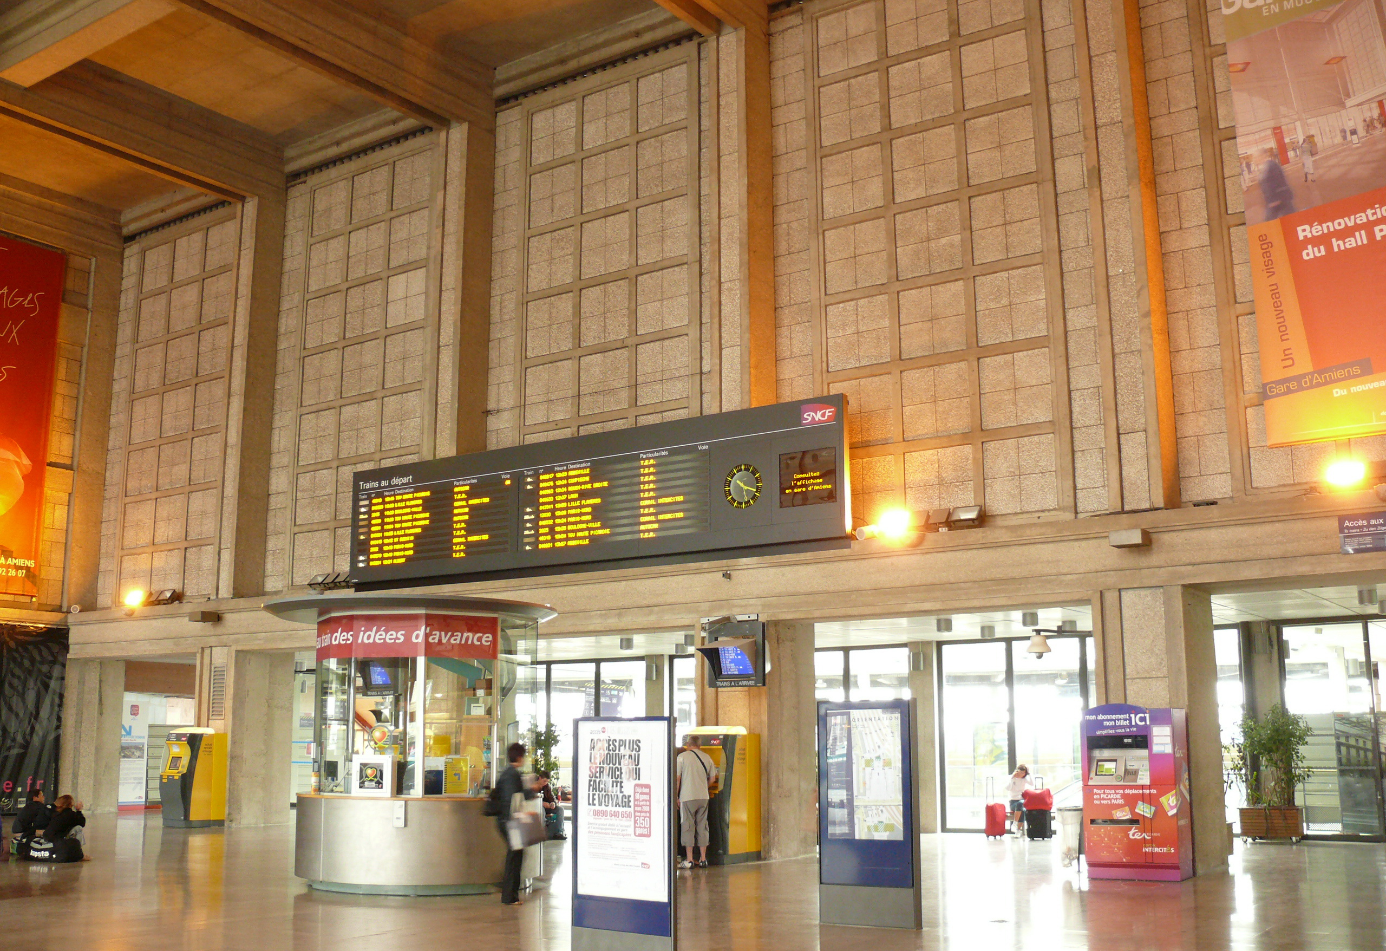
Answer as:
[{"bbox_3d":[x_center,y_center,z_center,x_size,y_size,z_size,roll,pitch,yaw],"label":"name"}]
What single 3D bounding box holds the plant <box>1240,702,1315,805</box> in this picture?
[{"bbox_3d":[8.894,4.312,21.509,1.000,1.620,0.850,-8,-13,34],"label":"plant"}]

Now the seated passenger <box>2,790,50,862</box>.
[{"bbox_3d":[-9.110,4.762,19.206,0.680,0.880,0.520,8,-13,-36],"label":"seated passenger"}]

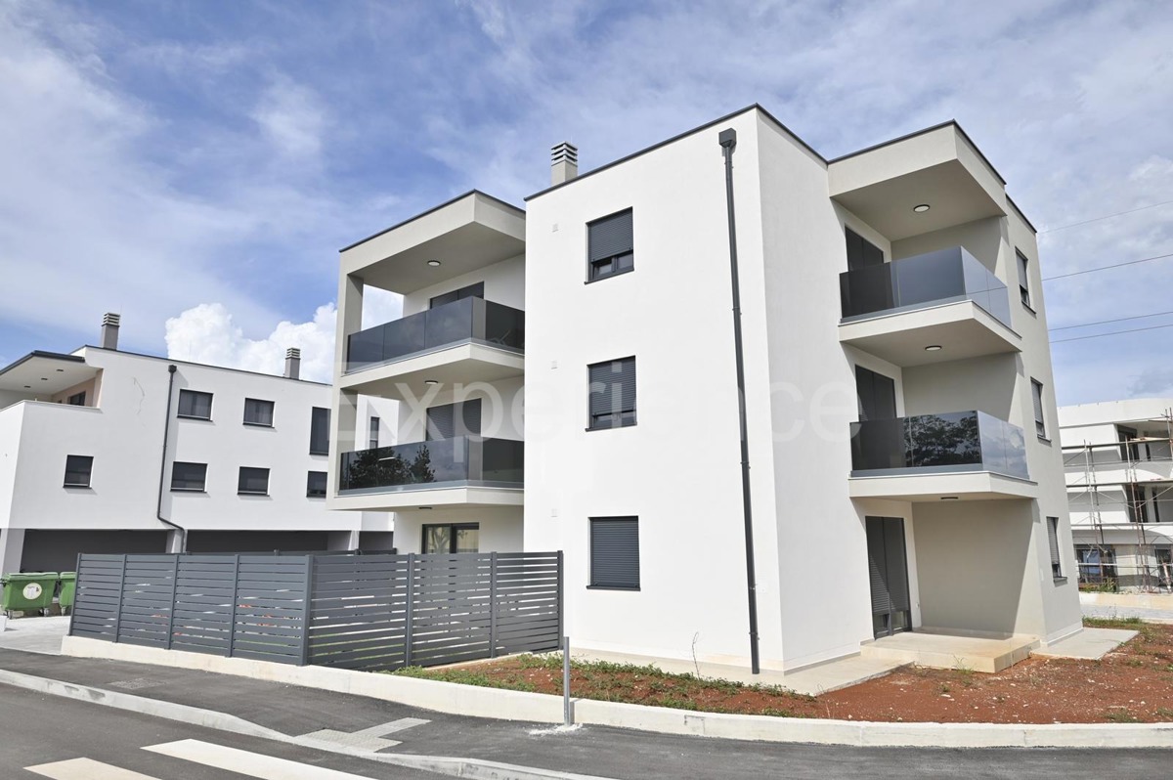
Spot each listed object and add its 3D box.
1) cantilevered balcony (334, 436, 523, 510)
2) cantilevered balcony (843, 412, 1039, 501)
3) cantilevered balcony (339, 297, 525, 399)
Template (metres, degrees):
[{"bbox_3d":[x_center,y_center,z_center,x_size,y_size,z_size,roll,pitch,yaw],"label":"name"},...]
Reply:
[{"bbox_3d":[-3.641,2.043,18.118,5.070,1.378,1.993,-10,-14,40],"label":"cantilevered balcony"},{"bbox_3d":[6.852,1.375,14.967,2.394,1.387,3.306,-10,-14,40],"label":"cantilevered balcony"},{"bbox_3d":[-3.624,-0.875,18.647,4.981,1.381,1.993,-10,-14,40],"label":"cantilevered balcony"}]

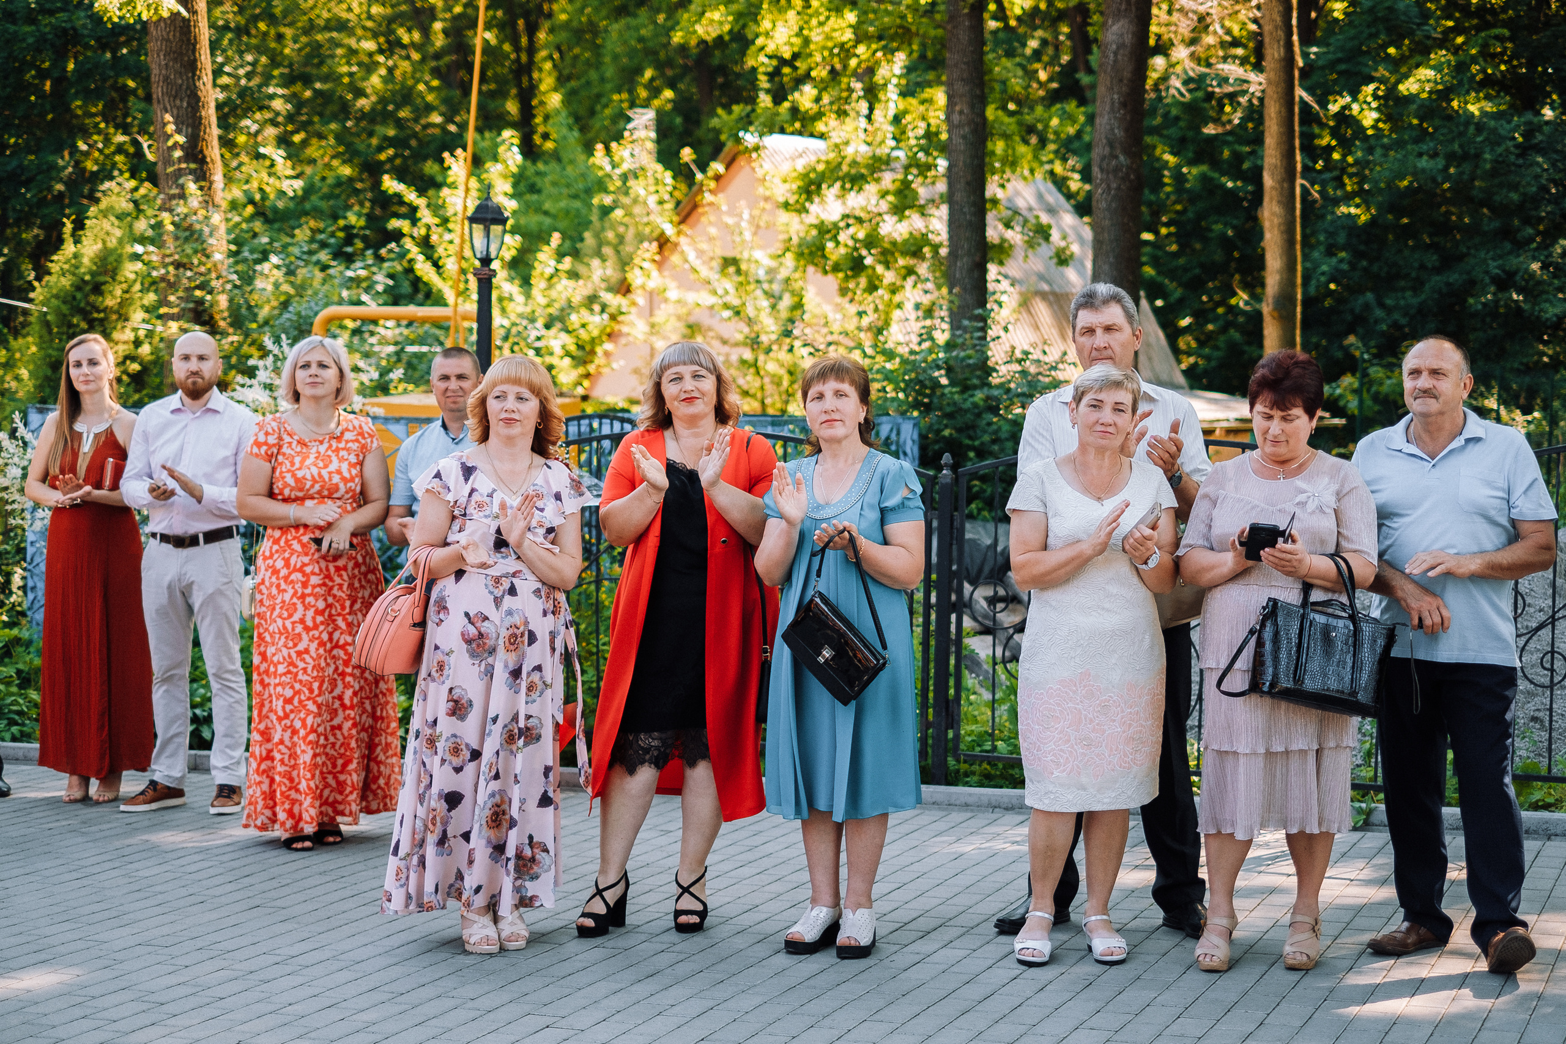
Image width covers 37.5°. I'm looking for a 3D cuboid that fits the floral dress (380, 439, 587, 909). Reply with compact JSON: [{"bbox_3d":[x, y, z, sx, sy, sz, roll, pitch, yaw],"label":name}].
[{"bbox_3d":[-0.840,0.455,6.530,0.560,1.301,0.430,0,3,-10],"label":"floral dress"}]

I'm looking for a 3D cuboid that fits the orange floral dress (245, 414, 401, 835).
[{"bbox_3d":[-1.603,0.353,8.000,0.560,1.456,0.450,0,3,-8],"label":"orange floral dress"}]

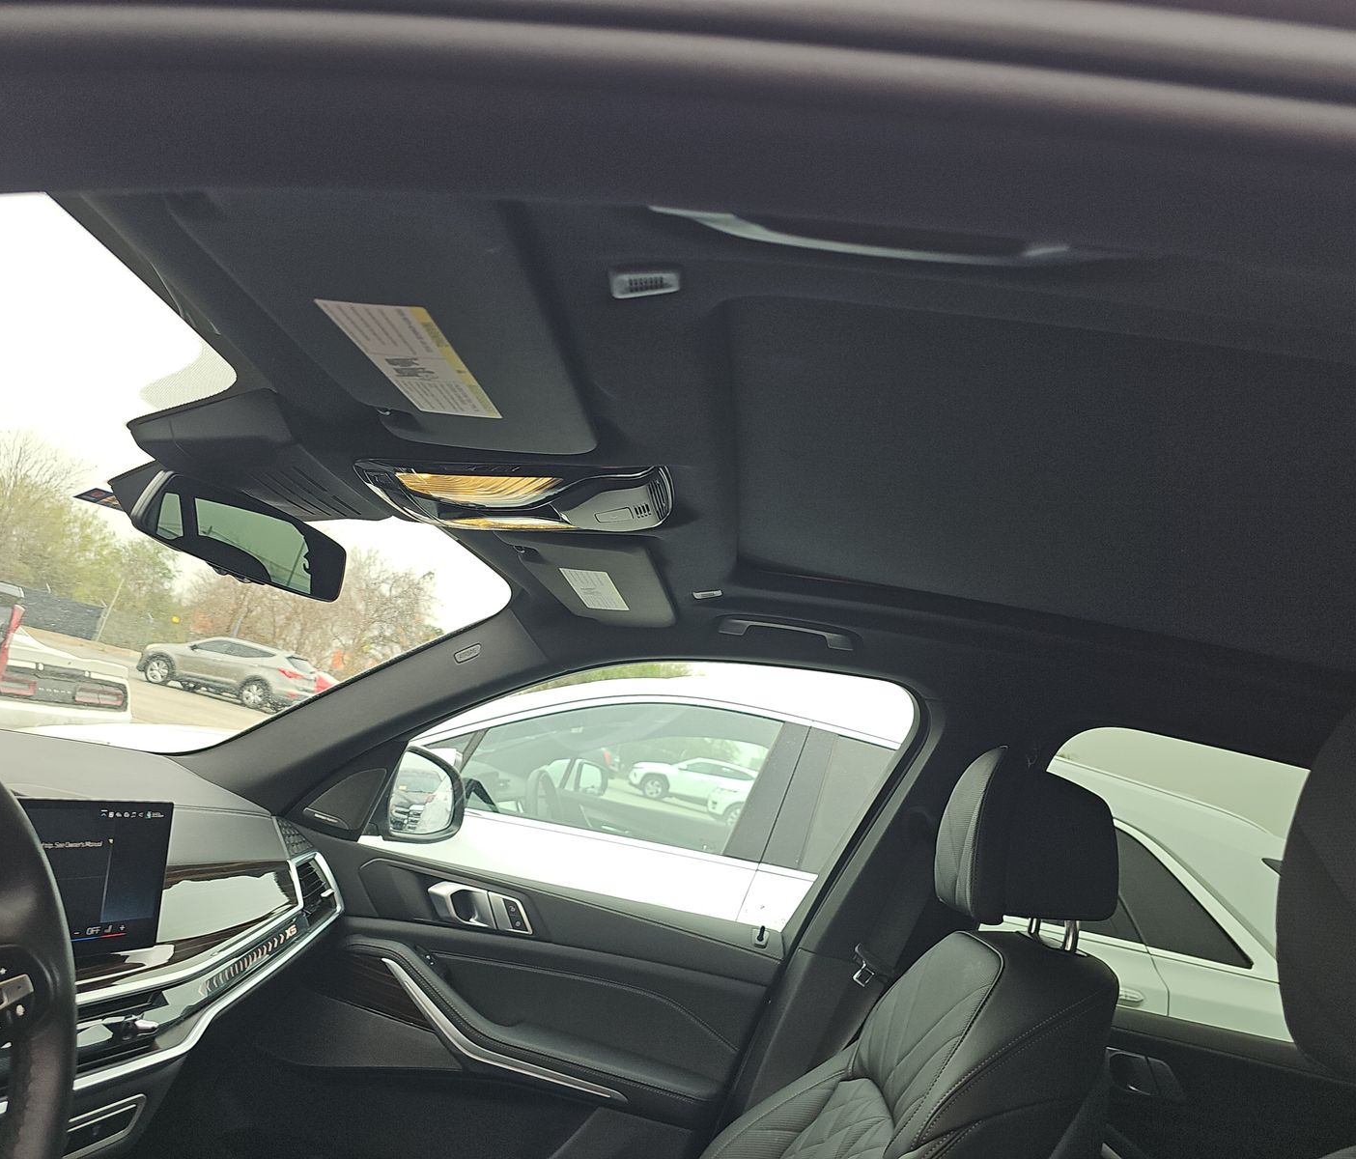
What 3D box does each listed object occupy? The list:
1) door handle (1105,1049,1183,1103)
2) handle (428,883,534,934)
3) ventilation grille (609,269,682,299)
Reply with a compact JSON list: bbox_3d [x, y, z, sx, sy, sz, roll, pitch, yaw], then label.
[{"bbox_3d":[0.700,0.745,1.545,0.135,0.055,0.042,12,-11,6],"label":"door handle"},{"bbox_3d":[-0.321,0.541,1.686,0.168,0.056,0.045,12,-11,6],"label":"handle"},{"bbox_3d":[-0.020,-0.182,0.632,0.042,0.008,0.026,-4,-8,3],"label":"ventilation grille"}]

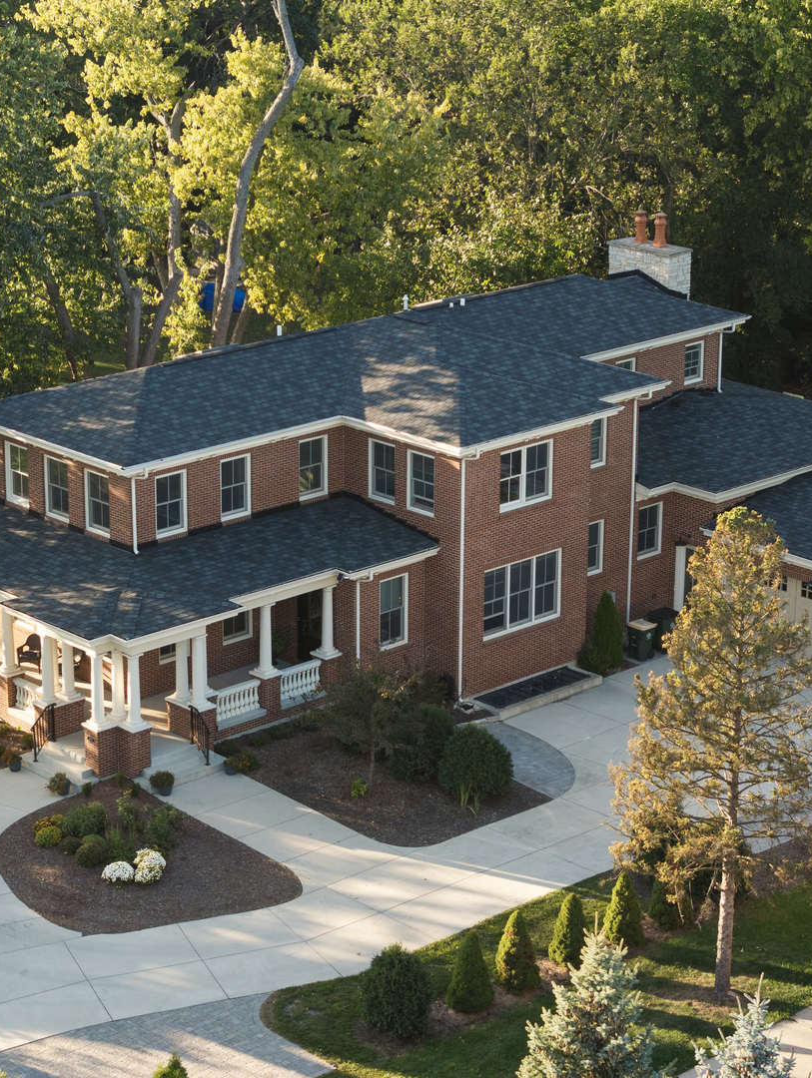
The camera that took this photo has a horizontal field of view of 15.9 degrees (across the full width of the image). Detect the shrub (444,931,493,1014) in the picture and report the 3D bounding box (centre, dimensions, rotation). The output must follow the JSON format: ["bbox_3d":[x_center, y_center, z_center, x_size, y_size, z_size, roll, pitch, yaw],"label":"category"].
[{"bbox_3d":[1.278,8.523,57.673,0.960,1.670,0.960,0,18,0],"label":"shrub"}]

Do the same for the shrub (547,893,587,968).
[{"bbox_3d":[3.449,8.289,61.818,0.860,1.600,0.860,0,17,0],"label":"shrub"}]

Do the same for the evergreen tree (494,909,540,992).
[{"bbox_3d":[2.244,8.234,58.495,0.940,1.740,0.940,0,18,0],"label":"evergreen tree"}]

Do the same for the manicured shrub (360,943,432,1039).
[{"bbox_3d":[-0.192,9.064,58.936,1.450,1.880,1.450,0,17,0],"label":"manicured shrub"}]

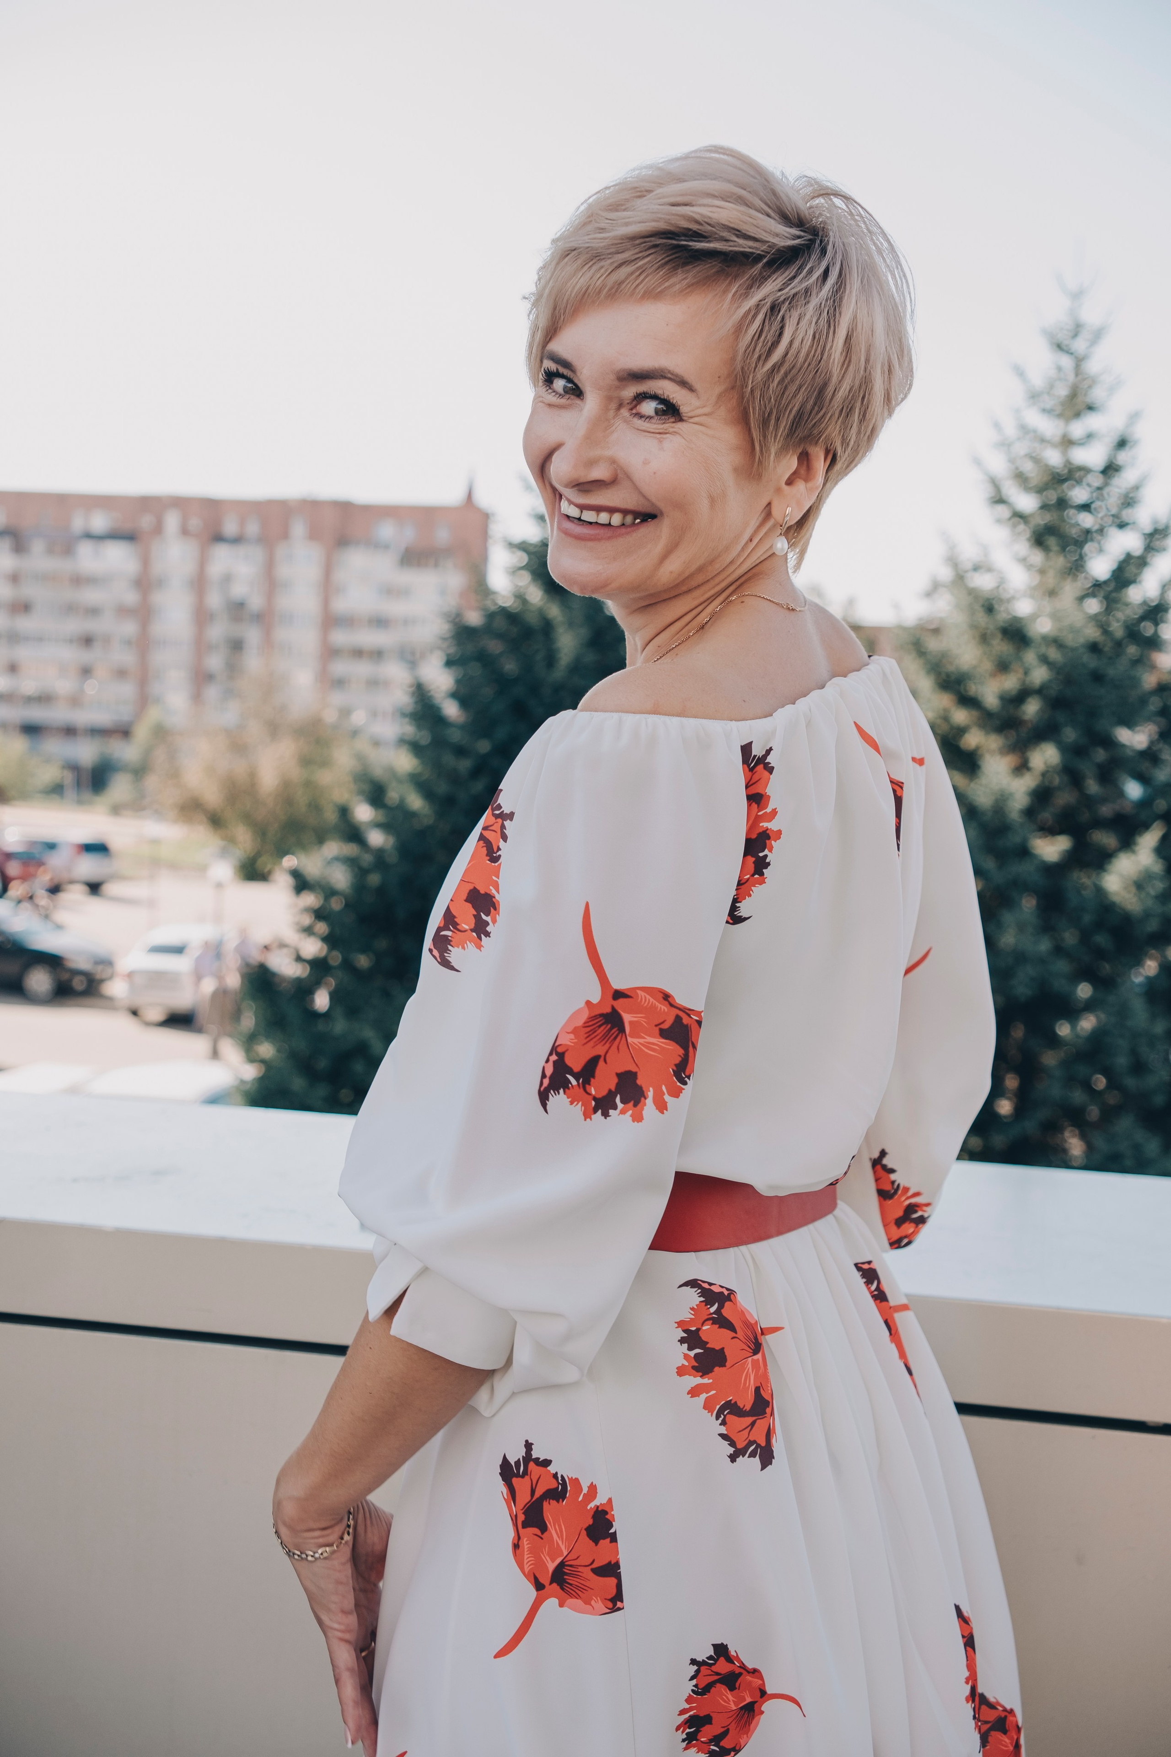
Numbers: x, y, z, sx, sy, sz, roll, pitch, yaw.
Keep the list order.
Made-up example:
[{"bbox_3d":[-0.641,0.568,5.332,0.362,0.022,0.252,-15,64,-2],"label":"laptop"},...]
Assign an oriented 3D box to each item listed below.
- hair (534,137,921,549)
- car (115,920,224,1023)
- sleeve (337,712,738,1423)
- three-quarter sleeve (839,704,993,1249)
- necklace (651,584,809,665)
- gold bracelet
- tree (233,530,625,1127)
[{"bbox_3d":[0.077,-0.301,1.180,0.195,0.235,0.230,15,12,36],"label":"hair"},{"bbox_3d":[-7.035,1.695,37.500,1.720,1.460,4.300,3,3,9],"label":"car"},{"bbox_3d":[-0.028,0.095,1.100,0.200,0.355,0.170,13,4,28],"label":"sleeve"},{"bbox_3d":[0.195,0.062,1.360,0.200,0.360,0.160,4,4,28],"label":"three-quarter sleeve"},{"bbox_3d":[0.069,-0.134,1.190,0.145,0.085,0.130,4,4,28],"label":"necklace"},{"bbox_3d":[-0.165,0.392,1.240,0.056,0.017,0.056,9,32,-6],"label":"gold bracelet"},{"bbox_3d":[-0.040,0.156,15.000,5.100,7.100,5.100,2,3,0],"label":"tree"}]

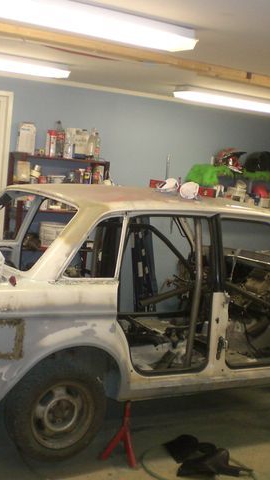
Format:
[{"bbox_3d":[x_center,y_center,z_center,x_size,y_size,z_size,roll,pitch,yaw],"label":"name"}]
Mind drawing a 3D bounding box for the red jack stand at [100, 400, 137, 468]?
[{"bbox_3d":[-0.096,1.164,4.259,0.220,0.390,0.220,2,8,-28],"label":"red jack stand"}]

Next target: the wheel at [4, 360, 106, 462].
[{"bbox_3d":[-0.462,1.033,4.203,0.610,0.610,0.190,2,8,-28],"label":"wheel"}]

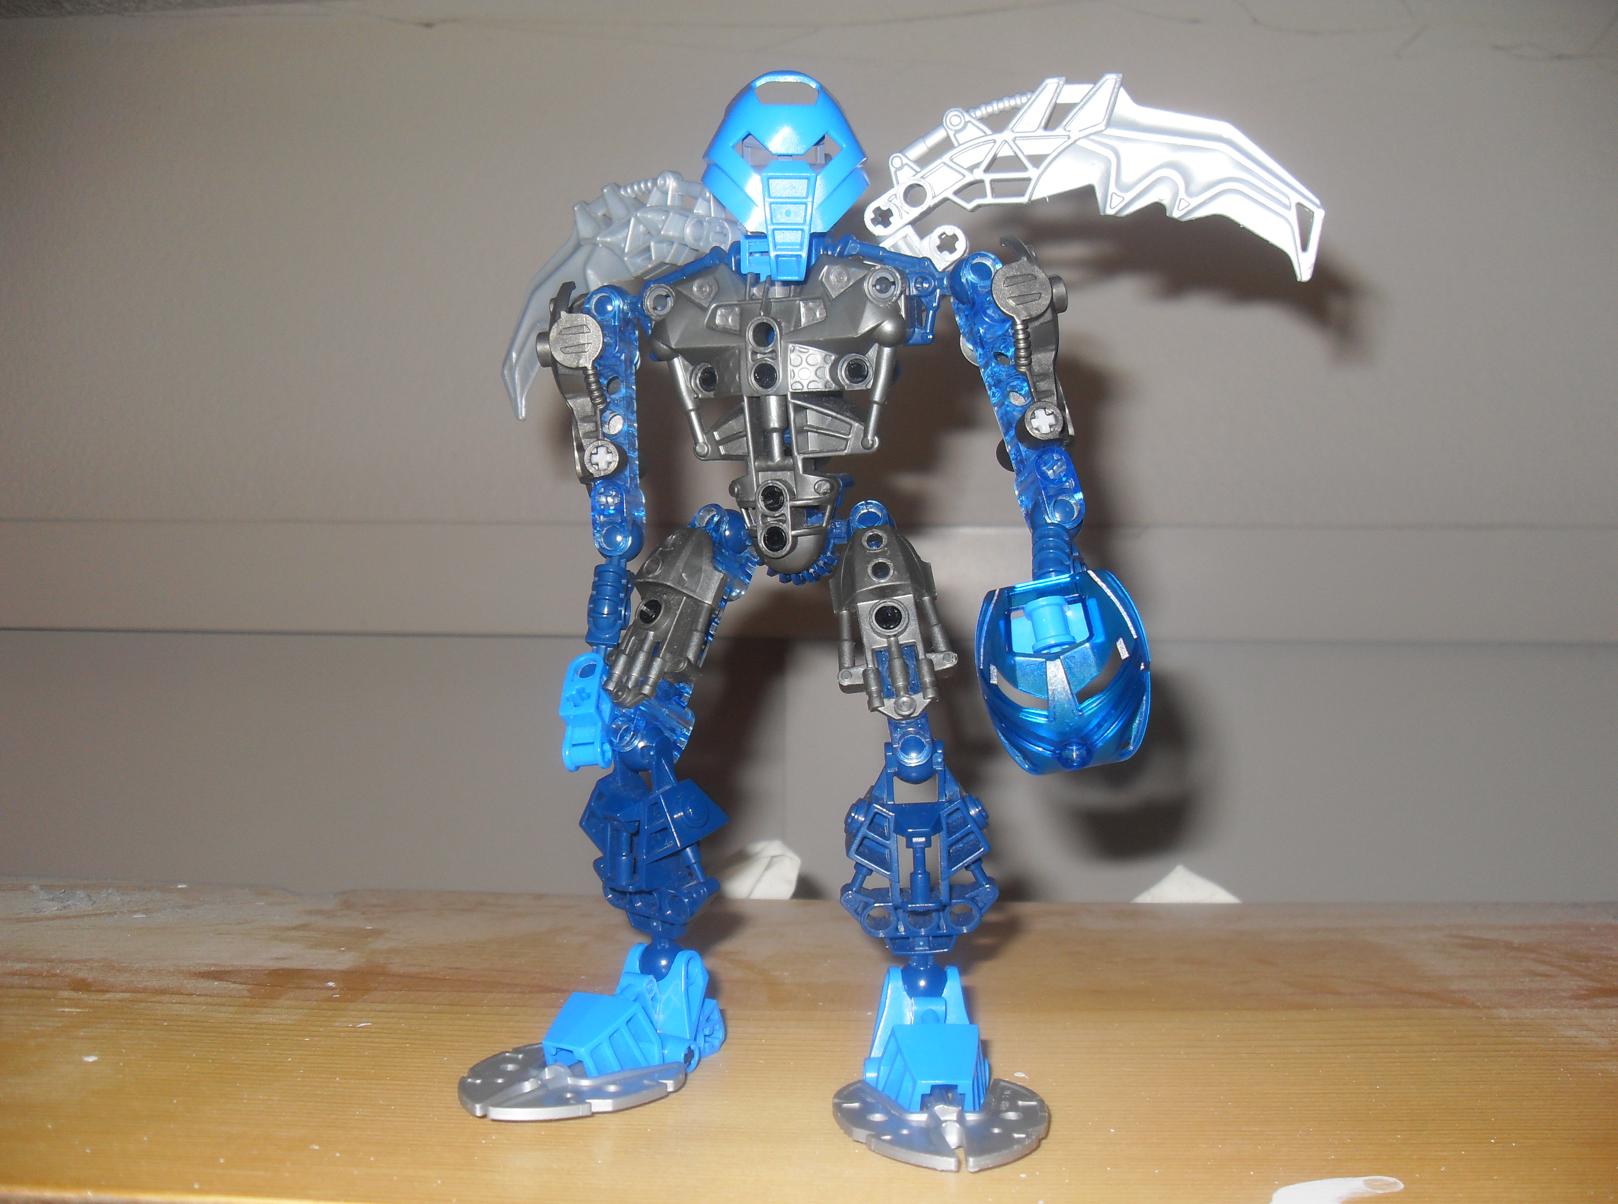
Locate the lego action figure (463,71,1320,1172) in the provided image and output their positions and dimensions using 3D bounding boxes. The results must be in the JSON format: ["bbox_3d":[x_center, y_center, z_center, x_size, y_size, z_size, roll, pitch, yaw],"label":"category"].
[{"bbox_3d":[0.009,-0.004,0.325,0.183,0.202,0.100,1,5,13],"label":"lego action figure"}]

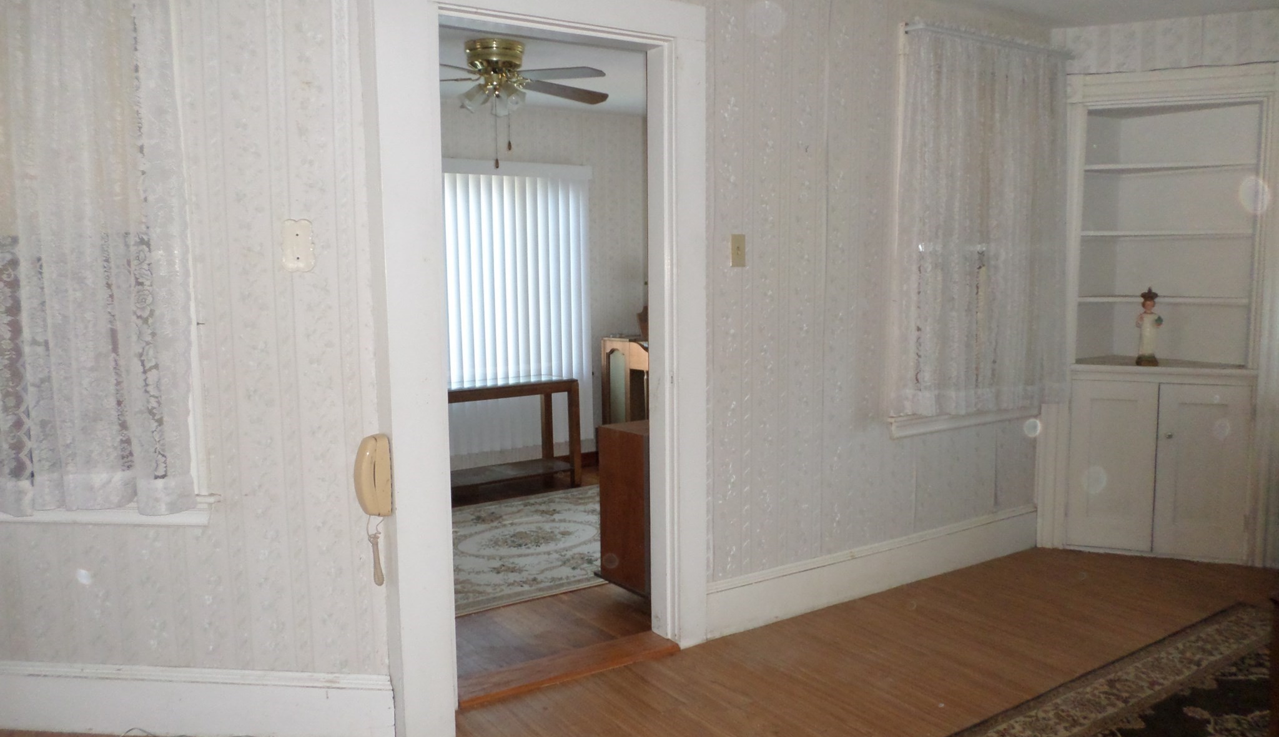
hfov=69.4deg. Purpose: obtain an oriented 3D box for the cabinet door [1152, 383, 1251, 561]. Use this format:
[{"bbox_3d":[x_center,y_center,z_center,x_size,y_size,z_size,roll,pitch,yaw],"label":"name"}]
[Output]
[{"bbox_3d":[2.445,0.450,4.015,0.360,0.759,0.027,2,8,19],"label":"cabinet door"}]

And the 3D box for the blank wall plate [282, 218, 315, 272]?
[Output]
[{"bbox_3d":[-0.901,-0.323,2.433,0.085,0.138,0.009,0,7,5],"label":"blank wall plate"}]

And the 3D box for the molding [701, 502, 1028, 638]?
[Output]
[{"bbox_3d":[1.034,0.797,3.767,1.858,0.190,0.020,-5,8,-31],"label":"molding"}]

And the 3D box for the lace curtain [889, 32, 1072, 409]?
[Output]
[{"bbox_3d":[1.428,-0.568,3.780,0.993,1.503,0.082,-5,8,-31],"label":"lace curtain"}]

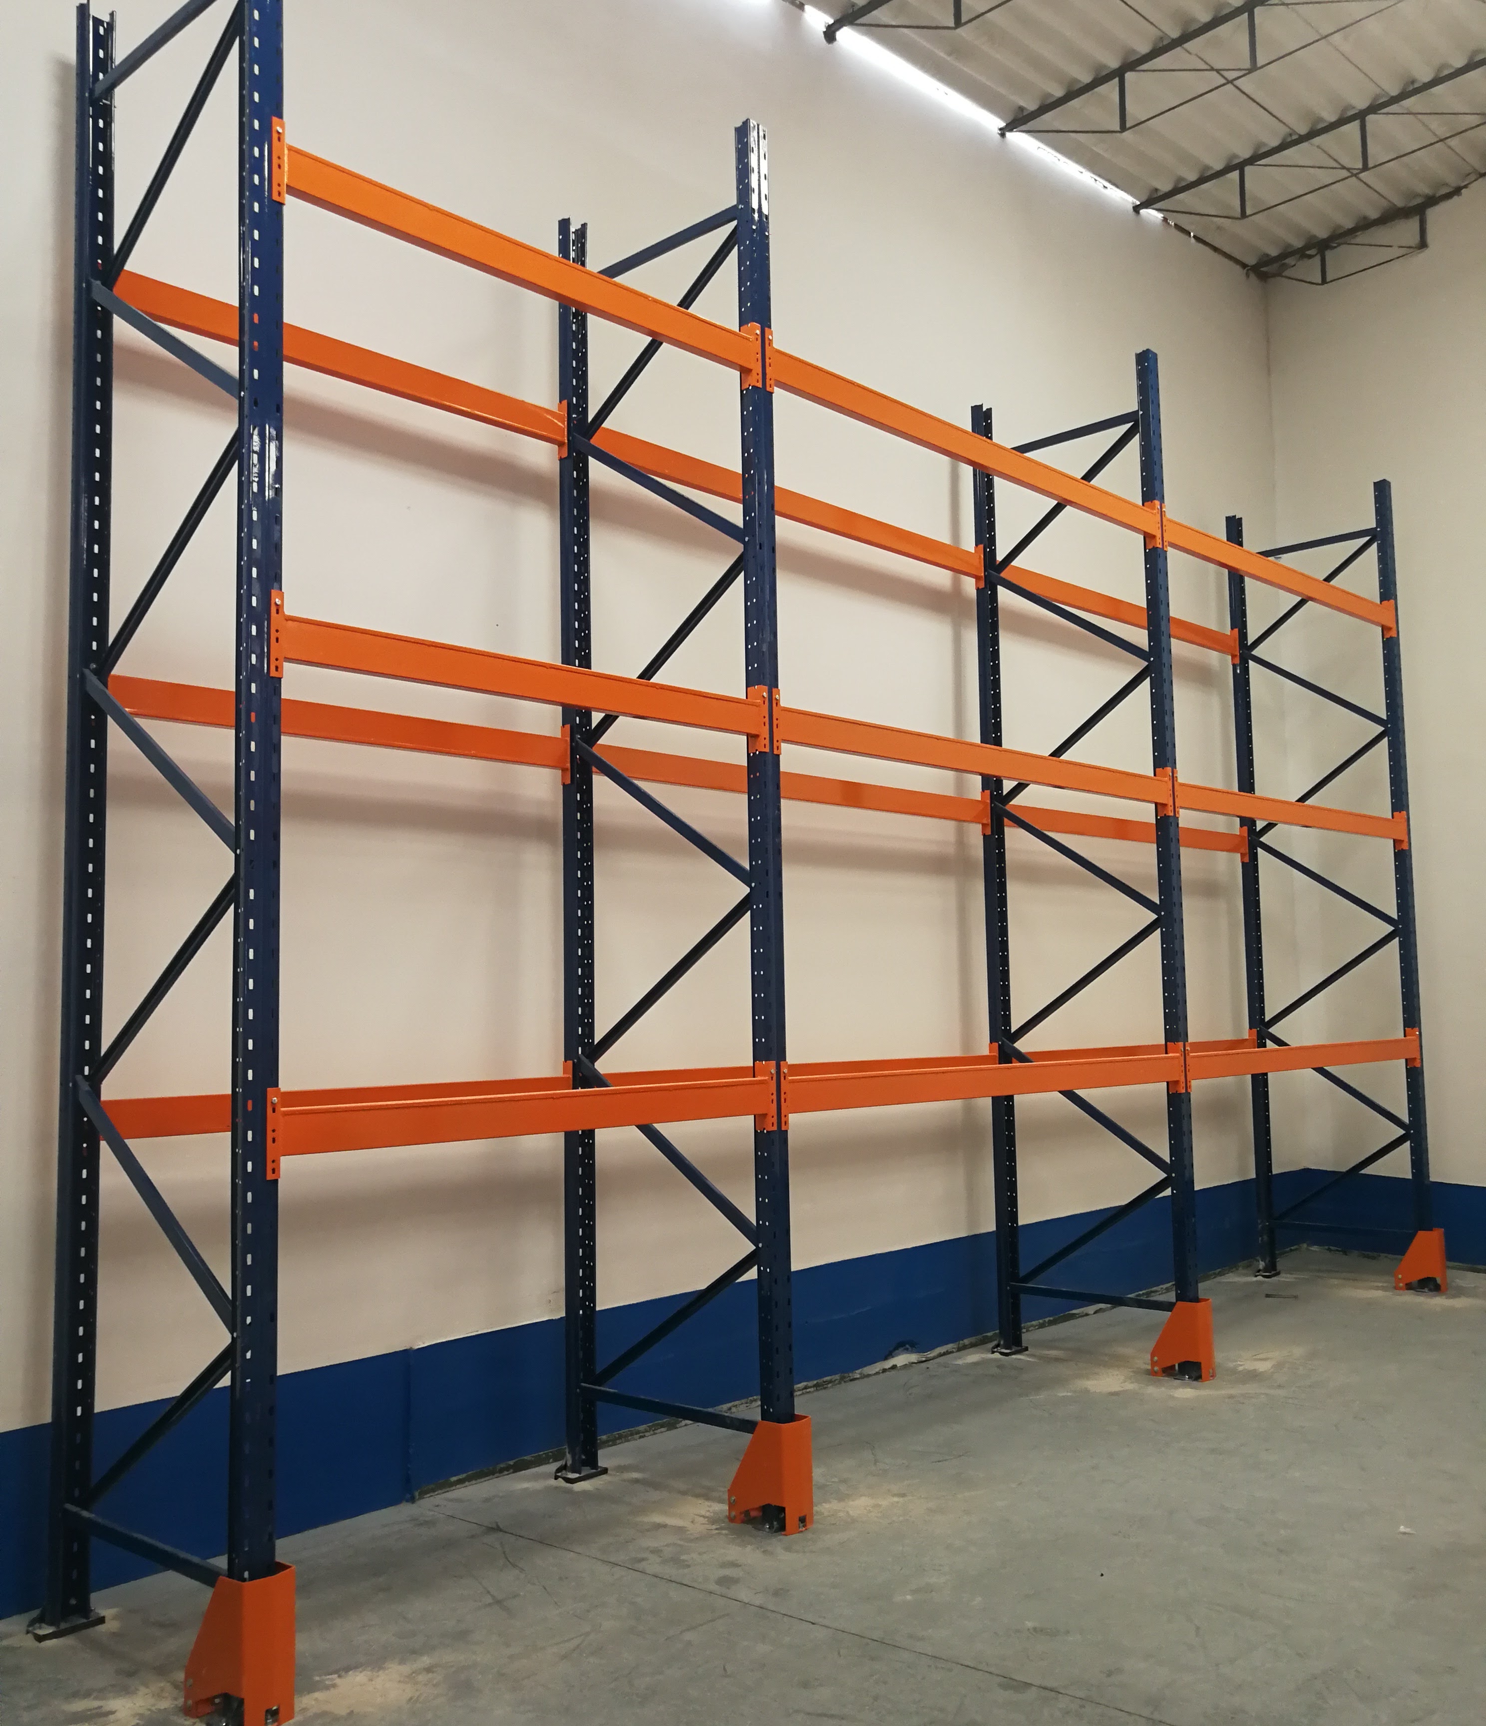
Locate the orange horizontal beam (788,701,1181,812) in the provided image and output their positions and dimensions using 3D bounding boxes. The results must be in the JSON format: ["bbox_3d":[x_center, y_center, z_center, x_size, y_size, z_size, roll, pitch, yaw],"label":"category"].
[{"bbox_3d":[1.045,-0.409,6.331,0.052,0.121,2.663,-6,-8,44],"label":"orange horizontal beam"}]

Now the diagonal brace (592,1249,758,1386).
[{"bbox_3d":[-0.234,1.604,5.429,0.033,0.044,1.138,5,-41,-46],"label":"diagonal brace"}]

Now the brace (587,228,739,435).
[{"bbox_3d":[-0.295,-2.005,5.838,0.035,0.047,1.158,6,-41,-46],"label":"brace"}]

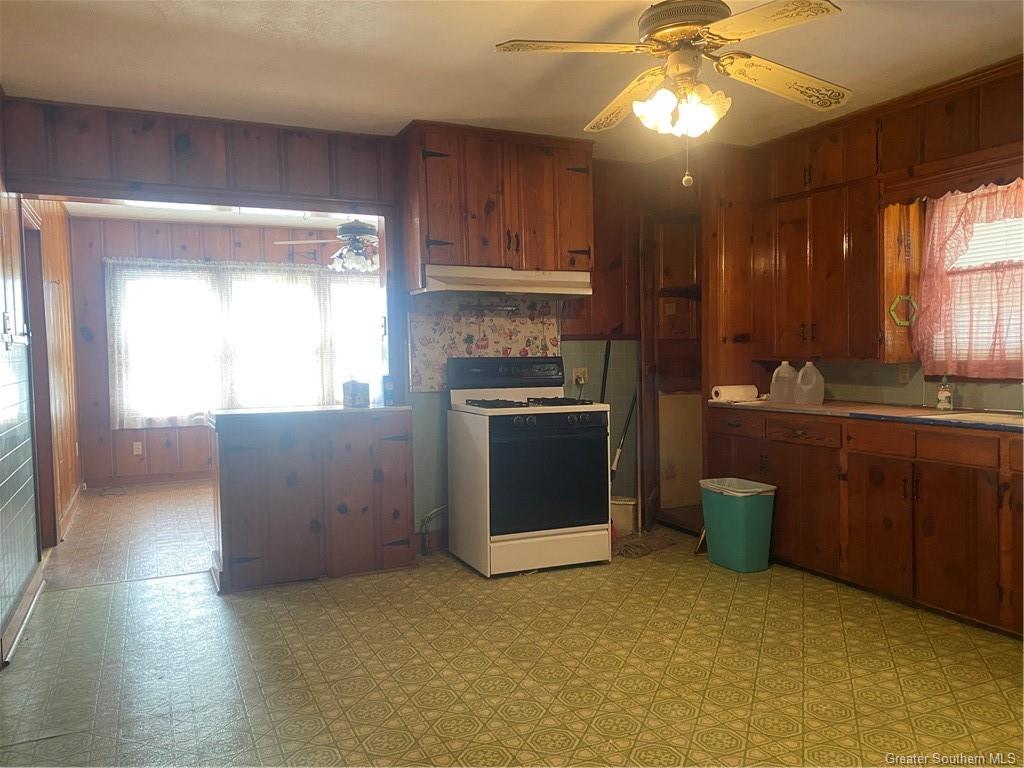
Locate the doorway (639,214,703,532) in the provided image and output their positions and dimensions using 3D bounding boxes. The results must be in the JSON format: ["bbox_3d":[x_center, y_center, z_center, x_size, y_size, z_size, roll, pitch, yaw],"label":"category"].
[{"bbox_3d":[1.153,-0.072,5.300,0.128,2.138,0.621,-2,3,-25],"label":"doorway"}]

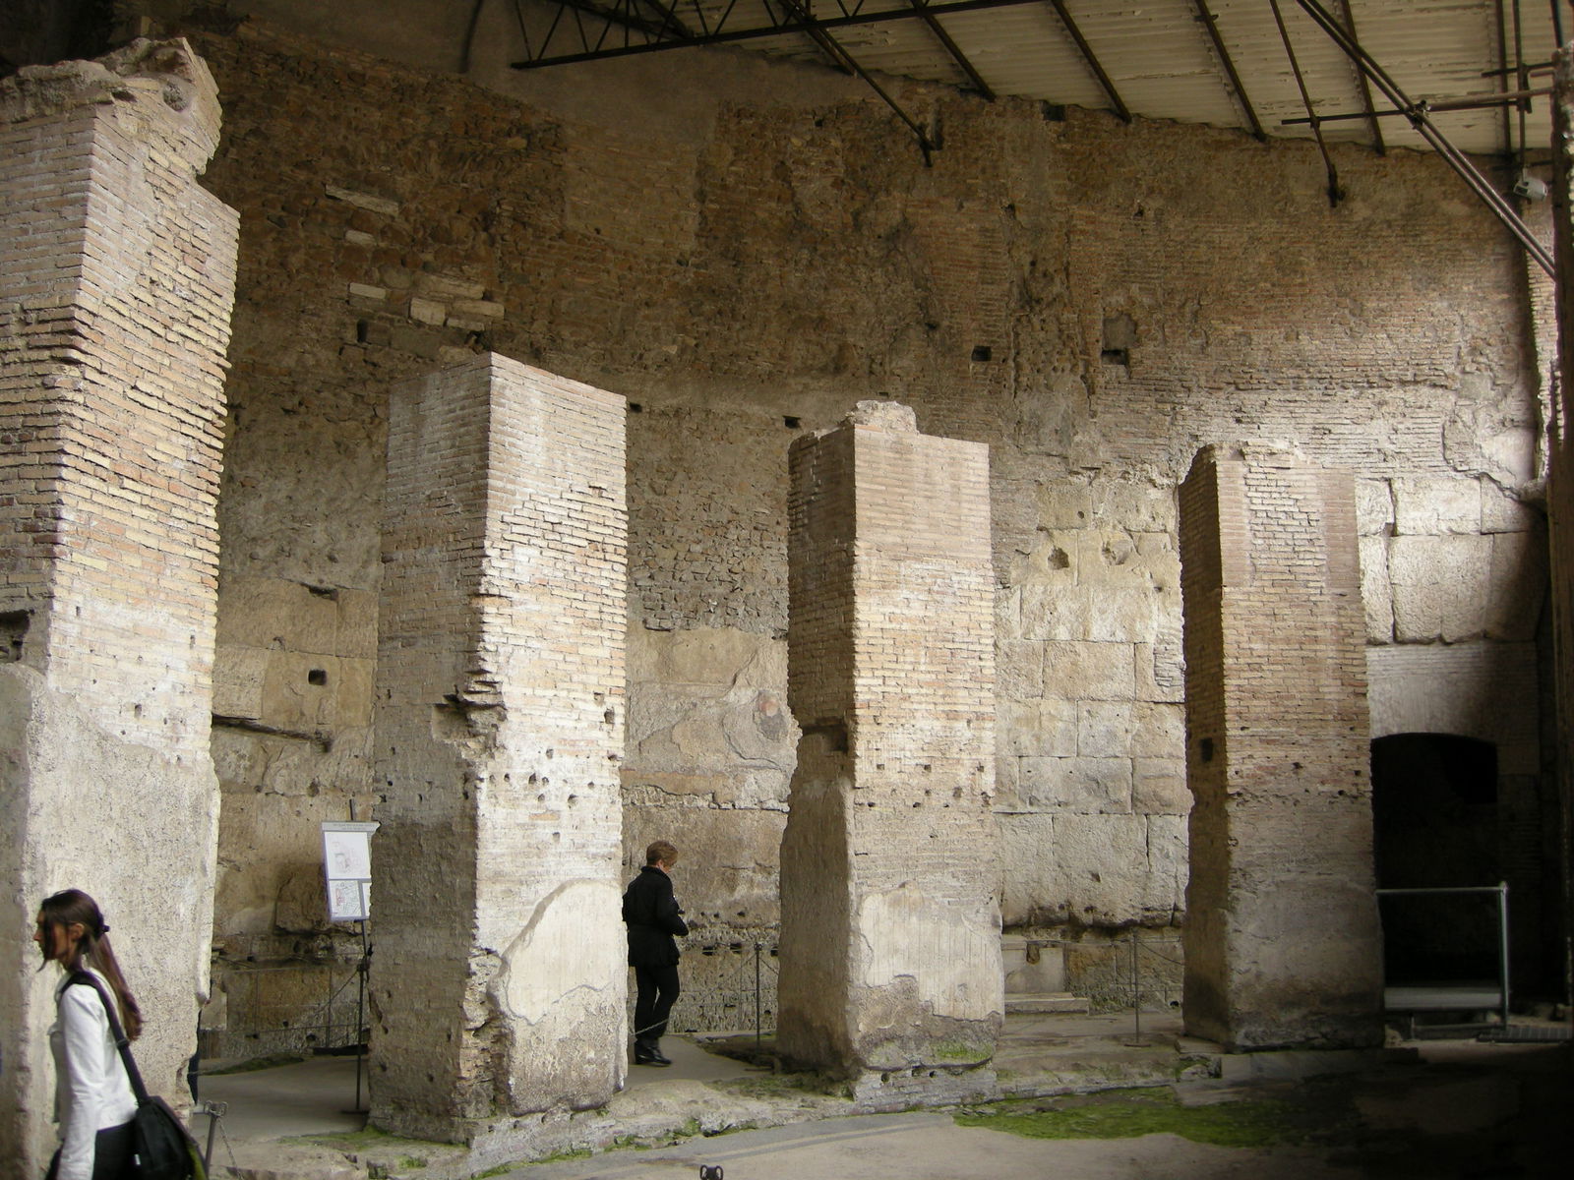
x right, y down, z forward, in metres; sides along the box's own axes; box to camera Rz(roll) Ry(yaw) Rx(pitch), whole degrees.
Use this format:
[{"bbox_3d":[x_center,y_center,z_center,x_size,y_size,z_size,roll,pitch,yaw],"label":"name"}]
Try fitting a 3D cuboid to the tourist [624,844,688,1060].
[{"bbox_3d":[-1.011,2.759,12.467,0.390,1.668,0.470,6,-10,-35],"label":"tourist"}]

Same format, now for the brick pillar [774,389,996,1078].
[{"bbox_3d":[0.829,1.242,13.324,1.370,5.387,1.091,5,-10,-29],"label":"brick pillar"}]

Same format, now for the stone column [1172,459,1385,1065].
[{"bbox_3d":[4.271,1.330,14.416,1.274,5.140,1.140,1,-9,-5],"label":"stone column"}]

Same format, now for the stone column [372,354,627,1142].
[{"bbox_3d":[-1.861,1.011,10.862,0.947,4.838,1.334,-6,-11,36],"label":"stone column"}]

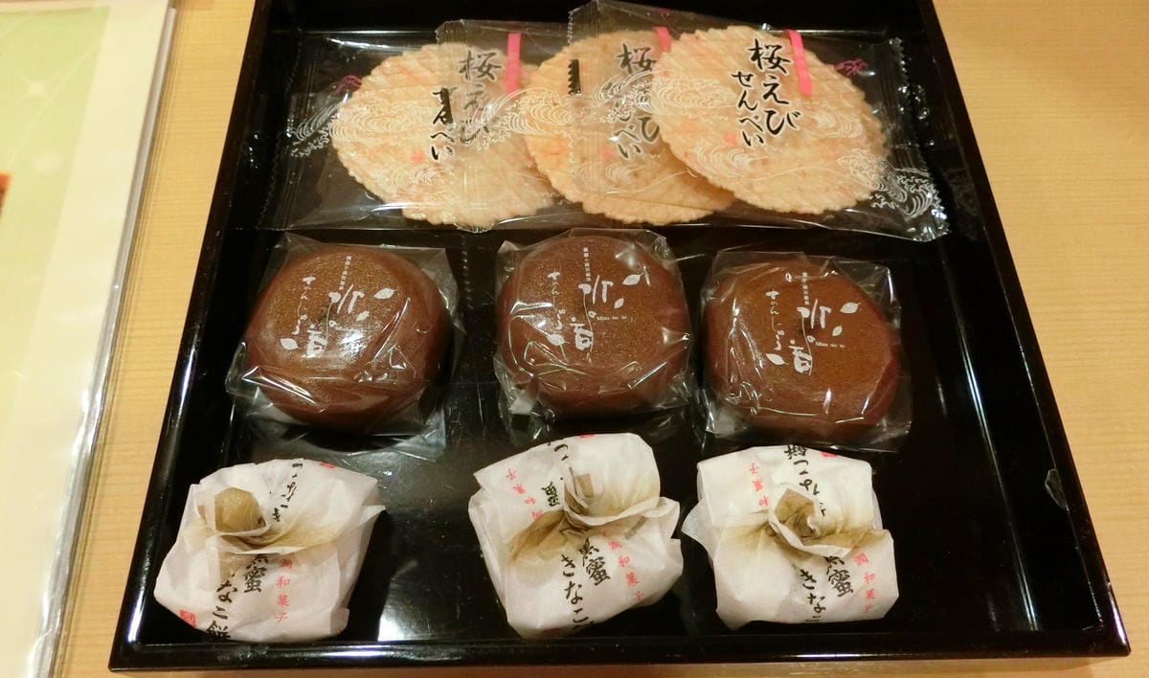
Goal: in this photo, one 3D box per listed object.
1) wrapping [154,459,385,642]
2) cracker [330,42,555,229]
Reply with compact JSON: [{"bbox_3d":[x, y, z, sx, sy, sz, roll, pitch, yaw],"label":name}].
[{"bbox_3d":[-0.083,0.058,0.231,0.058,0.033,0.050,5,63,1],"label":"wrapping"},{"bbox_3d":[-0.047,-0.079,0.313,0.088,0.008,0.089,0,63,-2],"label":"cracker"}]

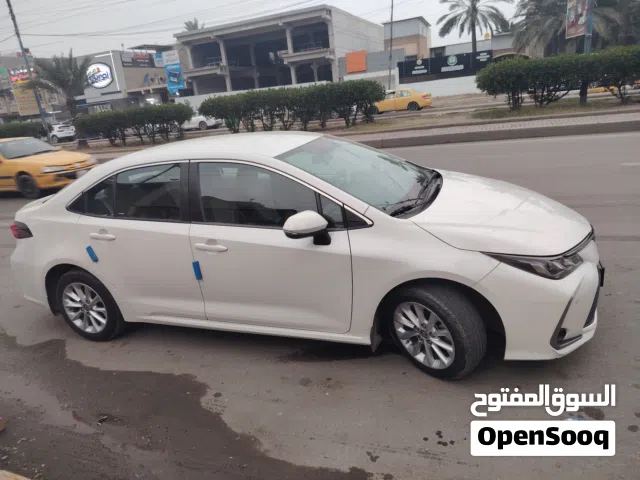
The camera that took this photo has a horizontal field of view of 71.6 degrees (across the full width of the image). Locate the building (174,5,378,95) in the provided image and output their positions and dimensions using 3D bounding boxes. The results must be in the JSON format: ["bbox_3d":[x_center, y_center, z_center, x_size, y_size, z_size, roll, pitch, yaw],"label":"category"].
[{"bbox_3d":[-3.605,-20.304,53.516,17.900,9.300,19.000,0,19,21],"label":"building"}]

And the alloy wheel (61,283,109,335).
[{"bbox_3d":[-1.865,0.522,3.661,0.440,0.440,0.190,0,20,22],"label":"alloy wheel"}]

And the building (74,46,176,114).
[{"bbox_3d":[-20.820,-18.043,53.713,13.500,8.800,6.500,0,19,21],"label":"building"}]

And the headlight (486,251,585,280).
[{"bbox_3d":[1.186,0.113,2.452,0.540,0.190,0.320,0,20,22],"label":"headlight"}]

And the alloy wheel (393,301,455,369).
[{"bbox_3d":[0.671,0.536,2.664,0.190,0.440,0.440,-21,23,-37],"label":"alloy wheel"}]

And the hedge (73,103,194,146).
[{"bbox_3d":[-10.156,-6.110,23.984,7.900,1.780,1.400,0,19,21],"label":"hedge"}]

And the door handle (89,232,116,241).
[{"bbox_3d":[-1.562,-0.025,3.197,0.245,0.045,0.055,5,21,20],"label":"door handle"}]

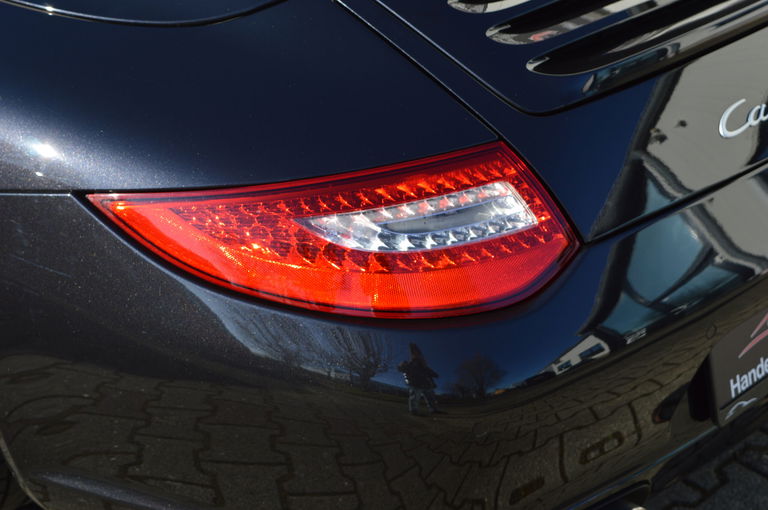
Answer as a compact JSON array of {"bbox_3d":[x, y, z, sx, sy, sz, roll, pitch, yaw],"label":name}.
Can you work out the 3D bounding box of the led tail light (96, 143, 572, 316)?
[{"bbox_3d":[-0.057,-0.039,1.607,0.529,0.167,0.191,-6,31,-6],"label":"led tail light"}]

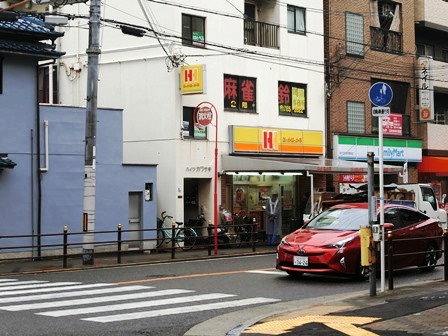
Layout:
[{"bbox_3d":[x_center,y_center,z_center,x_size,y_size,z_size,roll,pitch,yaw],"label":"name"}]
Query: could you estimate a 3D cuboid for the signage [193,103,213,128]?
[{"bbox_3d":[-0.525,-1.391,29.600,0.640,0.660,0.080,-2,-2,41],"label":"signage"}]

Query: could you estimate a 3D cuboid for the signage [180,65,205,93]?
[{"bbox_3d":[-0.956,-2.640,32.952,0.890,0.840,0.160,-2,-2,41],"label":"signage"}]

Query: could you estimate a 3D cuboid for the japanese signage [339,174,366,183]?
[{"bbox_3d":[4.729,0.407,40.094,0.060,0.308,1.872,-2,-2,41],"label":"japanese signage"}]

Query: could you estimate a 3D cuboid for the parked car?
[{"bbox_3d":[2.758,1.405,22.018,1.760,1.470,4.540,-1,-1,36],"label":"parked car"}]

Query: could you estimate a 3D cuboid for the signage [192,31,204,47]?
[{"bbox_3d":[-0.781,-3.962,33.923,0.030,0.484,0.538,-2,-2,41],"label":"signage"}]

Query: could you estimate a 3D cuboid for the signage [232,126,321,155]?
[{"bbox_3d":[1.791,-0.883,36.623,0.240,0.872,4.842,-2,-2,41],"label":"signage"}]

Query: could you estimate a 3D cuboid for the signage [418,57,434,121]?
[{"bbox_3d":[8.000,-3.169,43.585,0.500,2.508,0.280,-2,-2,41],"label":"signage"}]

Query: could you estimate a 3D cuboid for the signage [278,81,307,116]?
[{"bbox_3d":[2.361,-2.327,37.512,0.060,1.204,1.632,-2,-2,41],"label":"signage"}]

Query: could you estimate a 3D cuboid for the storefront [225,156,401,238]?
[{"bbox_3d":[2.990,0.998,35.688,3.200,2.794,5.636,-2,-2,41],"label":"storefront"}]

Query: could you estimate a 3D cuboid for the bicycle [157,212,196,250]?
[{"bbox_3d":[-1.552,1.858,32.400,1.720,1.100,0.570,-1,-1,30],"label":"bicycle"}]

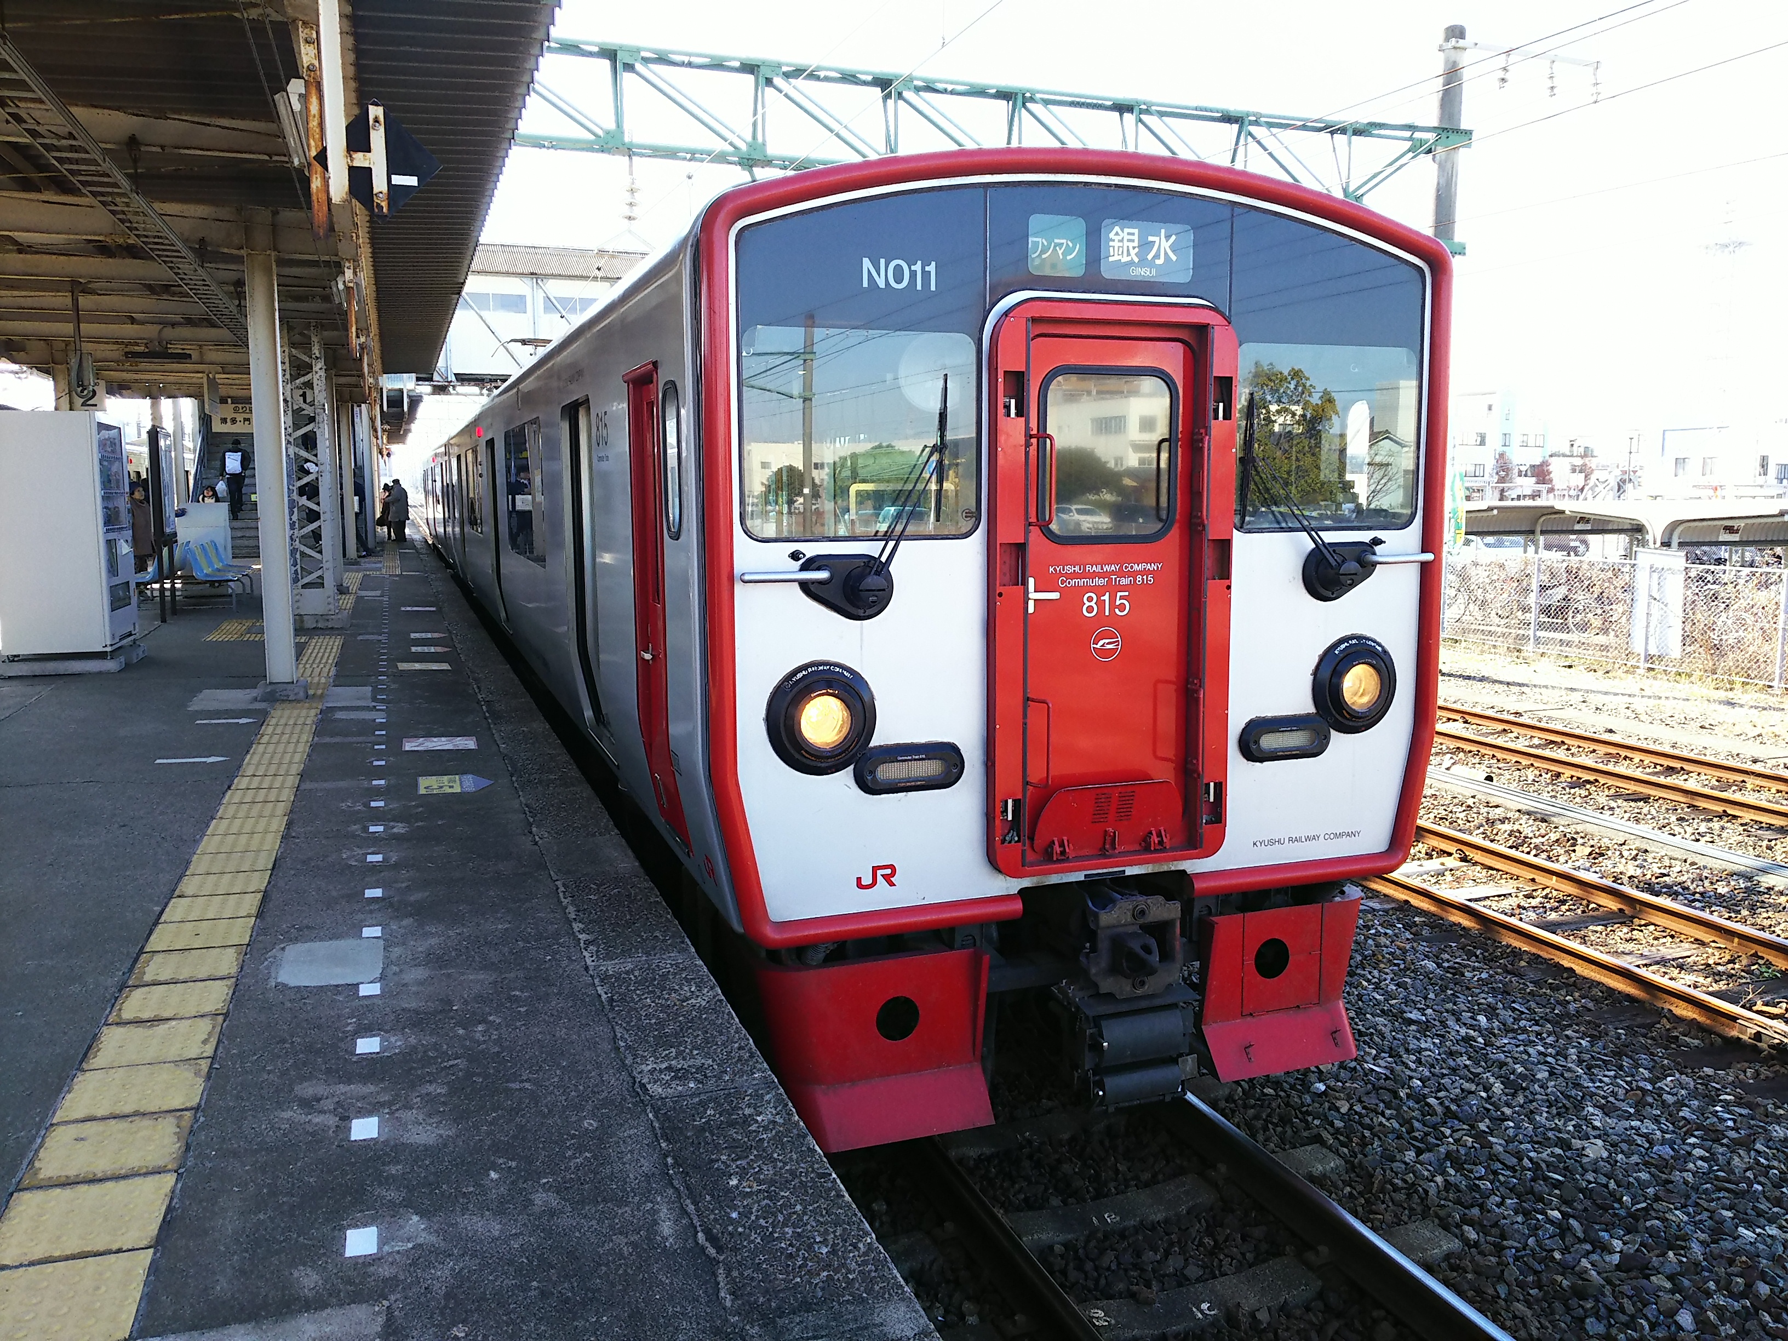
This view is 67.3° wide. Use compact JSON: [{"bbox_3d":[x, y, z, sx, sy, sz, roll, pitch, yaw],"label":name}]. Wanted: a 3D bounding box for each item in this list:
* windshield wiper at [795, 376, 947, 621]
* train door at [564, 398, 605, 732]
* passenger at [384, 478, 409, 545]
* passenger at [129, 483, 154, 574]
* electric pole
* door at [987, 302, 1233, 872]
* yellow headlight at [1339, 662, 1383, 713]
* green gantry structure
[{"bbox_3d":[-0.068,-0.554,4.313,0.520,0.780,0.150,-3,8,-20],"label":"windshield wiper"},{"bbox_3d":[-1.611,-0.503,7.098,0.130,1.800,1.200,-3,8,-20],"label":"train door"},{"bbox_3d":[-13.219,-4.264,35.800,0.550,1.670,0.420,-5,9,-30],"label":"passenger"},{"bbox_3d":[-10.185,-1.761,18.200,0.480,1.560,0.360,-3,8,-21],"label":"passenger"},{"bbox_3d":[7.458,-4.195,18.274,0.320,8.800,0.320,-3,8,-20],"label":"electric pole"},{"bbox_3d":[0.762,-0.267,4.769,0.950,1.980,0.160,-3,8,-20],"label":"door"},{"bbox_3d":[1.801,0.068,5.127,0.180,0.180,0.090,-3,8,-20],"label":"yellow headlight"},{"bbox_3d":[1.298,-6.297,15.853,13.400,1.100,0.500,-3,8,-19],"label":"green gantry structure"}]

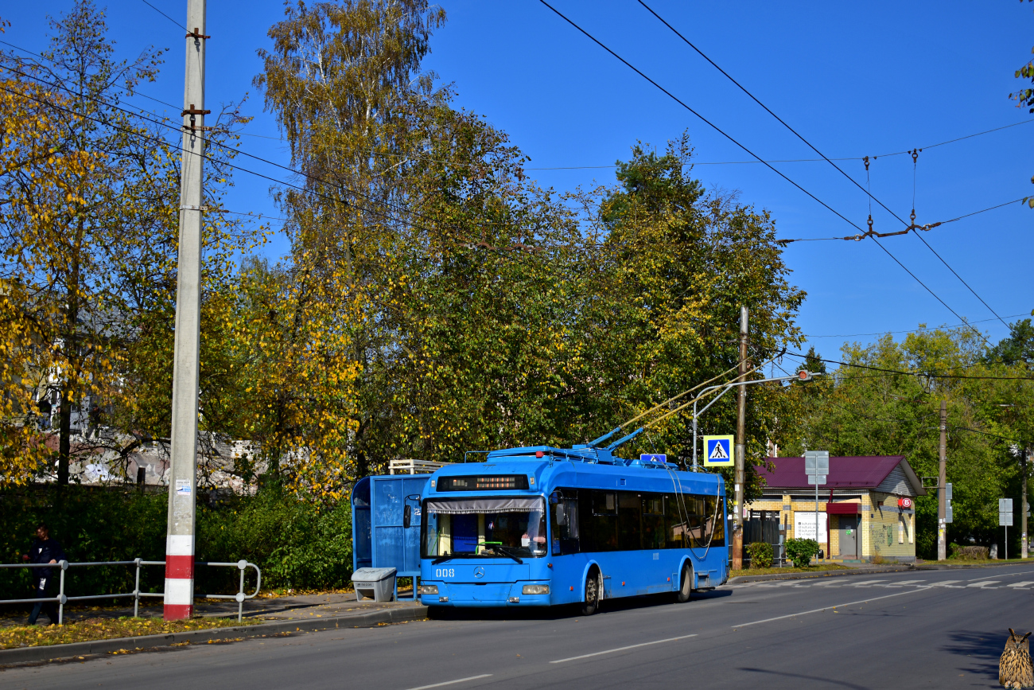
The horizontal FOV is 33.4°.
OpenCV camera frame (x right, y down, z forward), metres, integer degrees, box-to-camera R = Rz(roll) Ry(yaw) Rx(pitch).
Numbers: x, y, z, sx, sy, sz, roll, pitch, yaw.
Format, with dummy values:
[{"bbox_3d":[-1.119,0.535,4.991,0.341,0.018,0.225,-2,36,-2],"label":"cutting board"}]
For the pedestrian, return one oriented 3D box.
[{"bbox_3d":[-7.835,3.806,28.500,0.530,1.720,0.550,-4,-8,35],"label":"pedestrian"}]

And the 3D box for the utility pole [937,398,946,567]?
[{"bbox_3d":[24.838,7.892,100.520,0.430,9.300,0.430,2,-6,0],"label":"utility pole"}]

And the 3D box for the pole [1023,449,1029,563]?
[{"bbox_3d":[36.069,10.748,122.493,0.380,8.800,0.380,1,-6,0],"label":"pole"}]

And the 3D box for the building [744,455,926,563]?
[{"bbox_3d":[18.041,9.597,101.092,9.300,5.950,12.200,-3,-7,25],"label":"building"}]

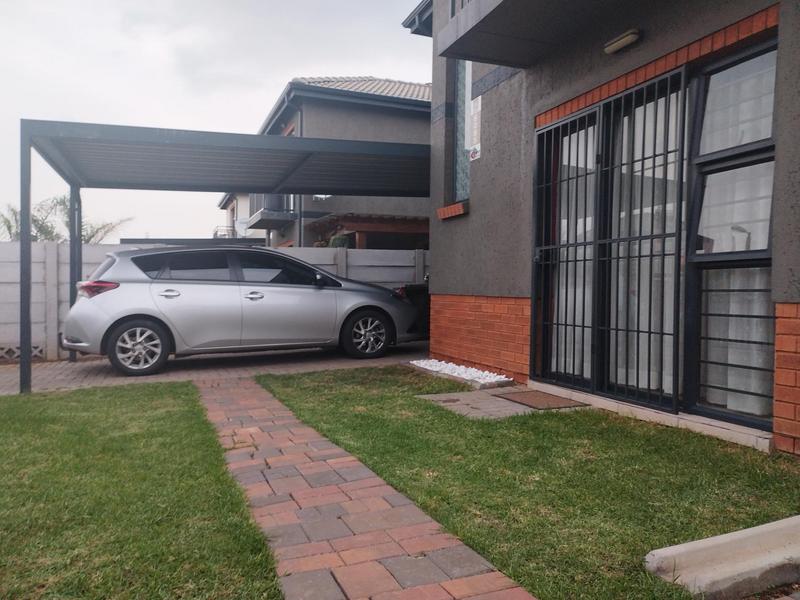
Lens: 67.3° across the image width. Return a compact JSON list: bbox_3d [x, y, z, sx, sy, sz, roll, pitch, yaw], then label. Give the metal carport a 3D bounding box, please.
[{"bbox_3d":[-1.400,-0.480,7.890,5.600,2.600,2.900,0,1,-22],"label":"metal carport"}]

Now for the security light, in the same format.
[{"bbox_3d":[1.513,-1.760,4.092,0.080,0.080,0.280,0,1,-22],"label":"security light"}]

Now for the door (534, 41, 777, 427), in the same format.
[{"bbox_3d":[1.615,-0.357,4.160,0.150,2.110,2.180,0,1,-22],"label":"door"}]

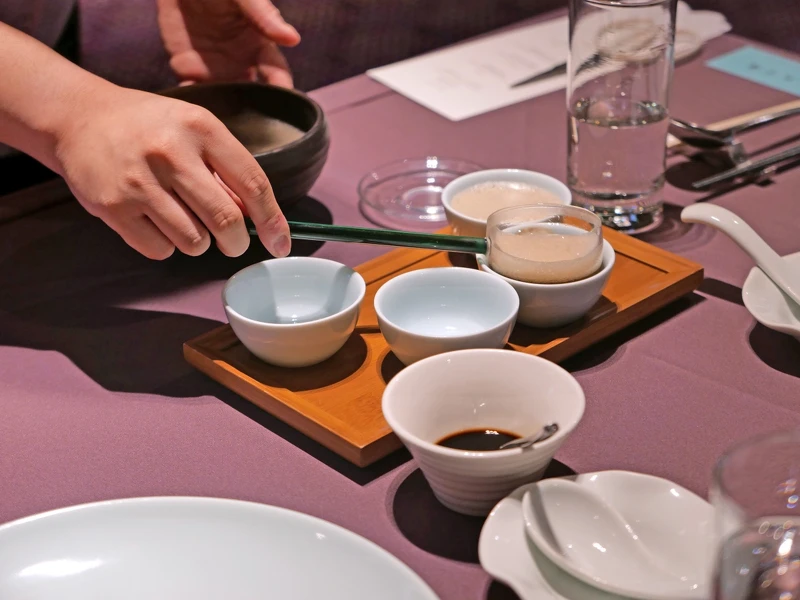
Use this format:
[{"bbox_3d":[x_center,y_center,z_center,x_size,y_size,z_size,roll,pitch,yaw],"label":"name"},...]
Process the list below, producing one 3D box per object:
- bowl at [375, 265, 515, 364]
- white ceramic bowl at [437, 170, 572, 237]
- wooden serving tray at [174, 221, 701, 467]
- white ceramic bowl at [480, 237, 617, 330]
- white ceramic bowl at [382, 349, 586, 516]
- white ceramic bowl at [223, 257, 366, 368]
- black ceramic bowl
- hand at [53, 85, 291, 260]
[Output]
[{"bbox_3d":[0.026,0.018,0.973,0.081,0.038,0.081,-1,29,1],"label":"bowl"},{"bbox_3d":[0.067,-0.048,1.092,0.081,0.038,0.081,-1,29,1],"label":"white ceramic bowl"},{"bbox_3d":[0.032,0.012,1.032,0.283,0.019,0.151,-25,37,-37],"label":"wooden serving tray"},{"bbox_3d":[0.085,-0.010,1.022,0.081,0.038,0.081,-1,29,1],"label":"white ceramic bowl"},{"bbox_3d":[0.043,0.074,0.883,0.102,0.053,0.102,-1,29,1],"label":"white ceramic bowl"},{"bbox_3d":[-0.059,0.011,0.987,0.081,0.038,0.081,-1,29,0],"label":"white ceramic bowl"},{"bbox_3d":[-0.118,-0.094,1.188,0.138,0.062,0.138,-1,29,0],"label":"black ceramic bowl"},{"bbox_3d":[-0.130,-0.068,0.975,0.138,0.085,0.085,20,35,34],"label":"hand"}]

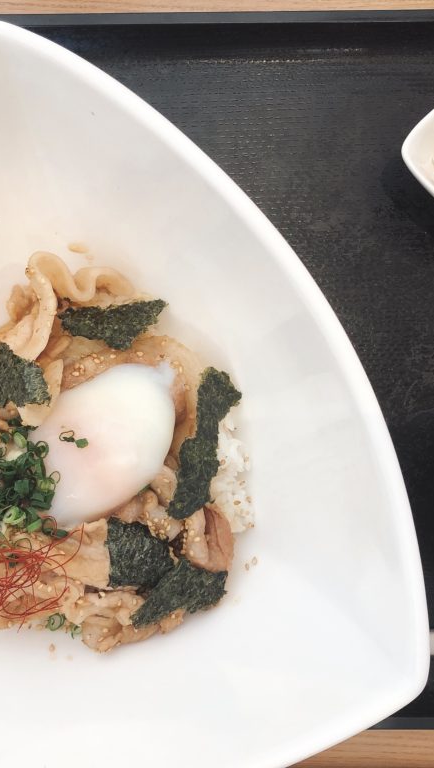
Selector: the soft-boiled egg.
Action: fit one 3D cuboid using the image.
[{"bbox_3d":[-0.043,0.023,0.316,0.048,0.038,0.069,39,90,1],"label":"soft-boiled egg"}]

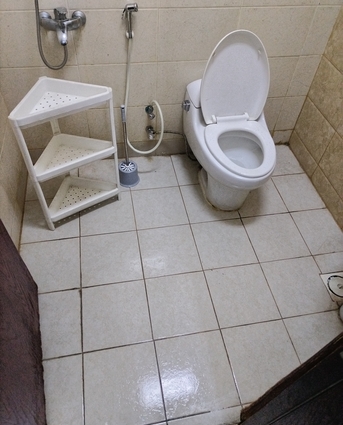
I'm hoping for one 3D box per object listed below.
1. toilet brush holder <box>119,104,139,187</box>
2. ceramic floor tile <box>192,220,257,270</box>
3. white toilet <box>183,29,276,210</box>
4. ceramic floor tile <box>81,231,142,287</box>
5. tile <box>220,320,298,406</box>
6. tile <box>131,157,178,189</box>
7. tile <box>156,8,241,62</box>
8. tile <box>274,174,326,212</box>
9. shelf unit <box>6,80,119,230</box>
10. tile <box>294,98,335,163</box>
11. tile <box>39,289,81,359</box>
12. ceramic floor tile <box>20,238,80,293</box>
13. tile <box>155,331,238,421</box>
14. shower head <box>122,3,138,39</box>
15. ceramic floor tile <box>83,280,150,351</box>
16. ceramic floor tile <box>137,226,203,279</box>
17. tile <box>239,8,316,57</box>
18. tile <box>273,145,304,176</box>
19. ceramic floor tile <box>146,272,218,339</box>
[{"bbox_3d":[-0.238,-0.363,1.917,0.125,0.500,0.125,-6,50,-9],"label":"toilet brush holder"},{"bbox_3d":[0.277,0.165,1.846,0.297,0.010,0.302,-6,50,-9],"label":"ceramic floor tile"},{"bbox_3d":[0.350,-0.426,1.802,0.450,0.840,0.660,-6,50,-9],"label":"white toilet"},{"bbox_3d":[-0.309,0.231,1.751,0.297,0.010,0.302,-6,50,-9],"label":"ceramic floor tile"},{"bbox_3d":[0.395,0.624,1.462,0.297,0.010,0.297,-6,50,-9],"label":"tile"},{"bbox_3d":[-0.128,-0.253,2.174,0.297,0.010,0.282,-6,50,-9],"label":"tile"},{"bbox_3d":[0.130,-0.884,1.714,0.400,0.250,0.010,-6,50,-9],"label":"tile"},{"bbox_3d":[0.783,-0.120,2.132,0.237,0.010,0.297,-6,50,-9],"label":"tile"},{"bbox_3d":[-0.519,-0.295,1.716,0.435,0.700,0.230,-26,56,-24],"label":"shelf unit"},{"bbox_3d":[0.870,-0.498,2.095,0.010,0.250,0.370,-6,50,-9],"label":"tile"},{"bbox_3d":[-0.543,0.491,1.506,0.294,0.010,0.297,-6,50,-9],"label":"tile"},{"bbox_3d":[-0.603,0.263,1.703,0.297,0.010,0.302,-6,50,-9],"label":"ceramic floor tile"},{"bbox_3d":[0.097,0.656,1.417,0.297,0.010,0.302,-6,50,-9],"label":"tile"},{"bbox_3d":[-0.186,-0.868,1.561,0.075,0.155,0.050,-6,50,-9],"label":"shower head"},{"bbox_3d":[-0.250,0.460,1.552,0.300,0.010,0.300,-6,50,-9],"label":"ceramic floor tile"},{"bbox_3d":[-0.013,0.200,1.797,0.297,0.010,0.297,-6,50,-9],"label":"ceramic floor tile"},{"bbox_3d":[0.522,-0.928,1.777,0.400,0.250,0.010,-6,50,-9],"label":"tile"},{"bbox_3d":[0.728,-0.349,2.313,0.248,0.010,0.281,-6,50,-9],"label":"tile"},{"bbox_3d":[0.044,0.427,1.599,0.300,0.010,0.300,-6,50,-9],"label":"ceramic floor tile"}]

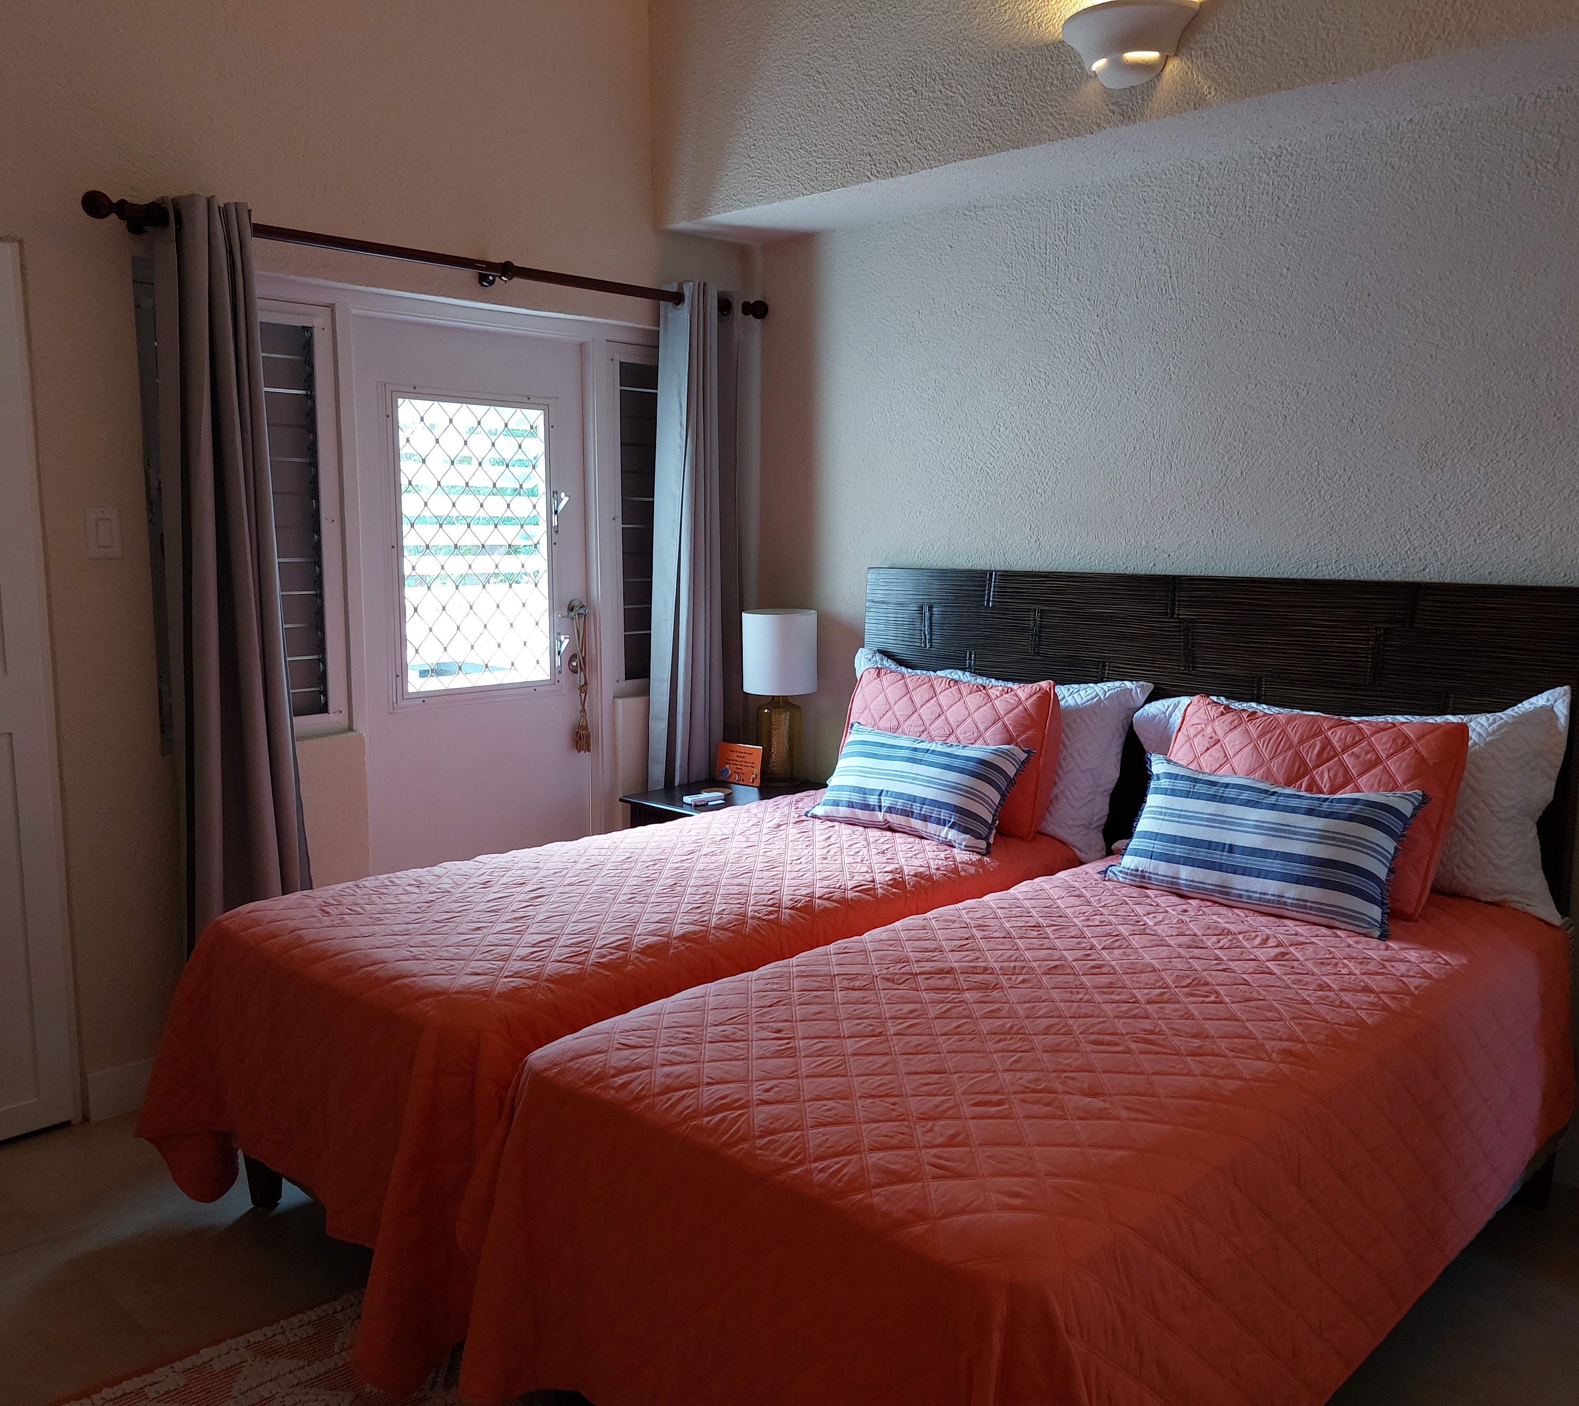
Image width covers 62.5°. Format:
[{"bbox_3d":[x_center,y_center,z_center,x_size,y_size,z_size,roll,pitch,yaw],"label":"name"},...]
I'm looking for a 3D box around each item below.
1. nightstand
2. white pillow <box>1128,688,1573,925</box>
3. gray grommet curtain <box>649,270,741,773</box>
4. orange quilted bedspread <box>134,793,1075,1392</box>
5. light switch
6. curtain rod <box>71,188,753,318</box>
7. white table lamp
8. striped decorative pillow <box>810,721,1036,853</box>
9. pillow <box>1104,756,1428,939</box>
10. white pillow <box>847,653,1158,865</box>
[{"bbox_3d":[-0.134,0.574,4.148,0.610,0.585,0.440,-7,10,-43],"label":"nightstand"},{"bbox_3d":[1.192,0.187,2.940,0.200,0.490,0.950,7,1,-44],"label":"white pillow"},{"bbox_3d":[-0.289,-0.252,4.162,0.380,2.120,0.140,-7,10,-43],"label":"gray grommet curtain"},{"bbox_3d":[-0.255,0.673,3.141,2.120,0.560,1.200,-7,10,-43],"label":"orange quilted bedspread"},{"bbox_3d":[-1.597,-0.394,3.031,0.071,0.116,0.010,-7,10,-43],"label":"light switch"},{"bbox_3d":[-0.813,-1.187,3.558,2.040,0.075,0.100,-7,10,-43],"label":"curtain rod"},{"bbox_3d":[-0.030,-0.017,4.239,0.245,0.563,0.245,0,7,0],"label":"white table lamp"},{"bbox_3d":[0.337,0.228,3.545,0.640,0.310,0.130,8,-23,46],"label":"striped decorative pillow"},{"bbox_3d":[1.016,0.303,2.856,0.650,0.320,0.130,8,-21,46],"label":"pillow"},{"bbox_3d":[0.512,0.120,3.601,0.200,0.490,0.950,15,-5,-44],"label":"white pillow"}]

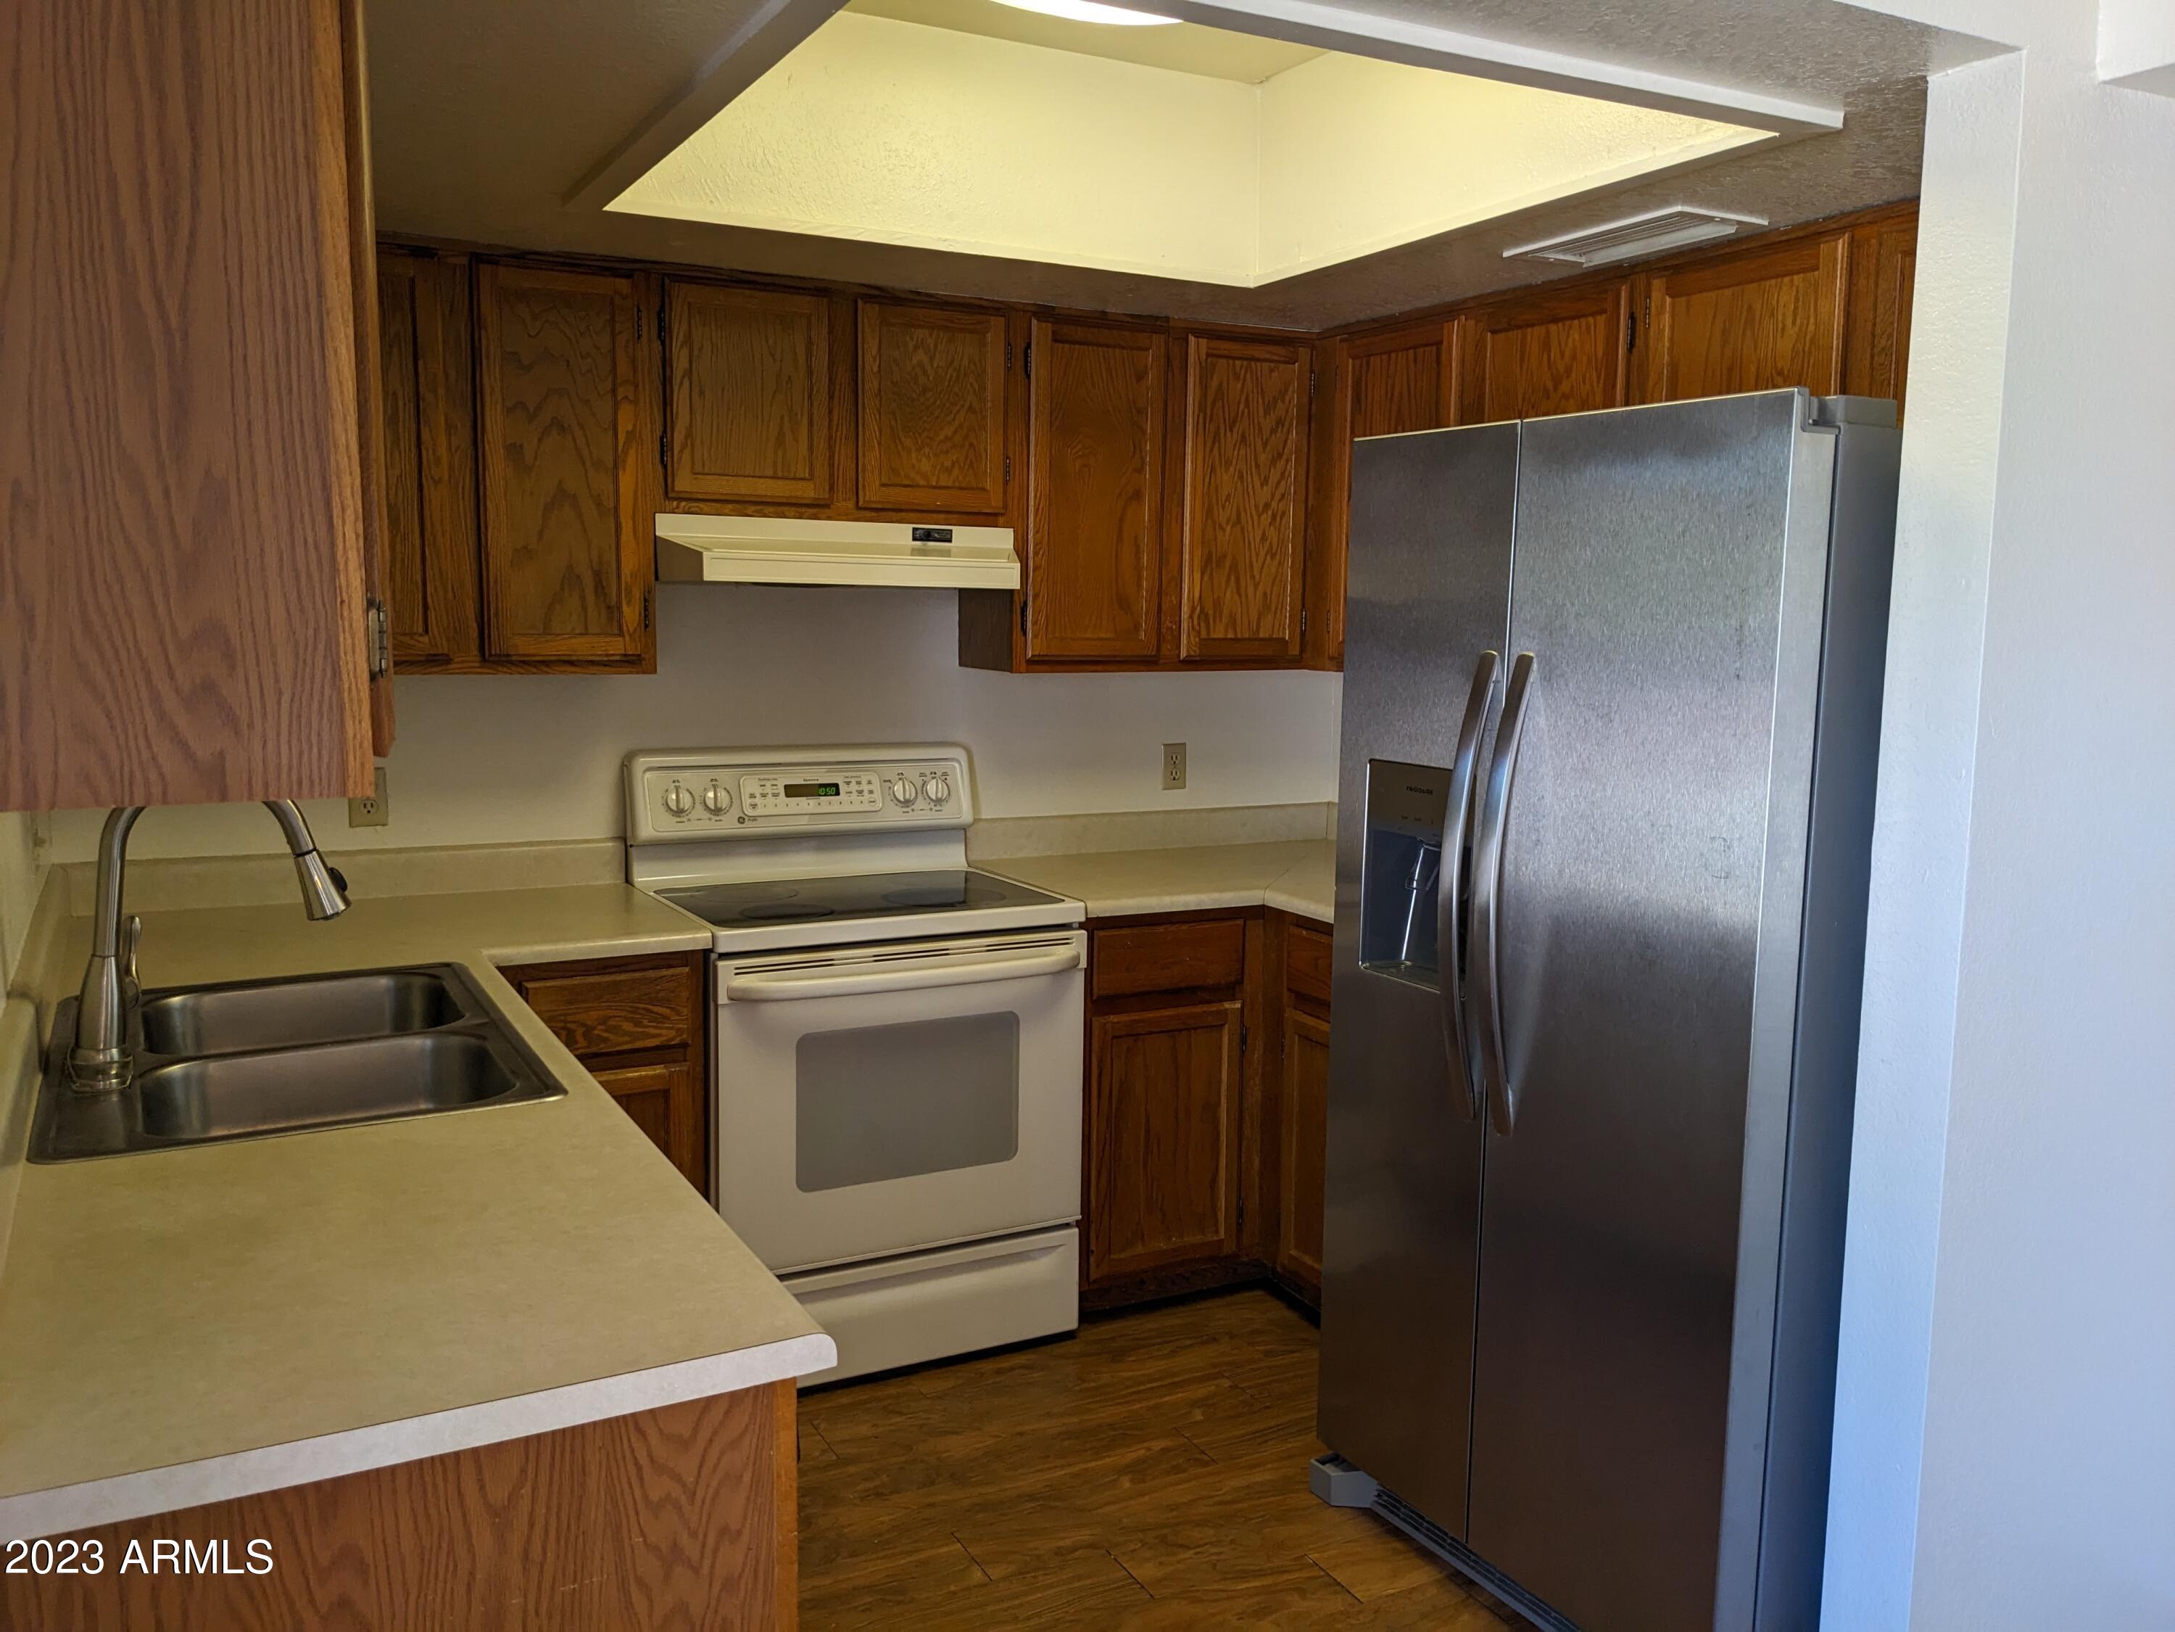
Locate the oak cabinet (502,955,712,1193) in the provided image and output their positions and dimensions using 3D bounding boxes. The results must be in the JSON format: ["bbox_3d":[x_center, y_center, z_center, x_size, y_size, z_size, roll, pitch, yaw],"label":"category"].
[{"bbox_3d":[-1.014,0.647,3.324,0.380,0.866,0.615,-3,8,-28],"label":"oak cabinet"}]

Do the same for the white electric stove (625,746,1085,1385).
[{"bbox_3d":[-0.477,0.477,3.519,0.765,1.190,0.695,-3,8,-28],"label":"white electric stove"}]

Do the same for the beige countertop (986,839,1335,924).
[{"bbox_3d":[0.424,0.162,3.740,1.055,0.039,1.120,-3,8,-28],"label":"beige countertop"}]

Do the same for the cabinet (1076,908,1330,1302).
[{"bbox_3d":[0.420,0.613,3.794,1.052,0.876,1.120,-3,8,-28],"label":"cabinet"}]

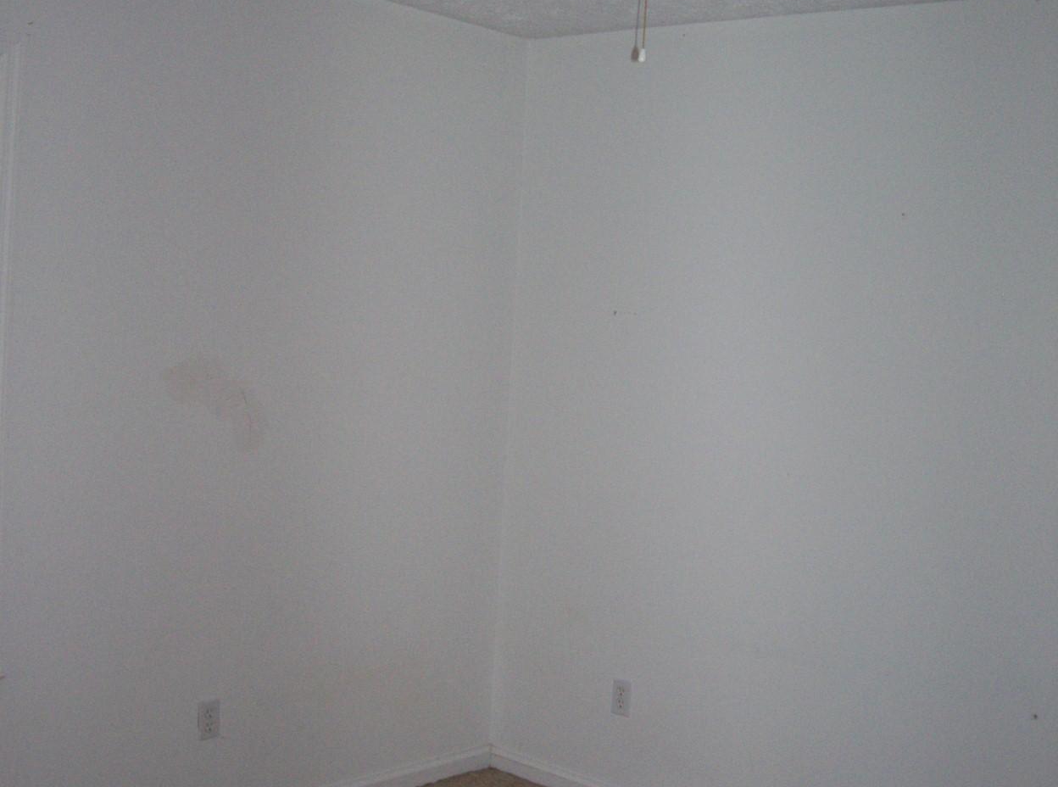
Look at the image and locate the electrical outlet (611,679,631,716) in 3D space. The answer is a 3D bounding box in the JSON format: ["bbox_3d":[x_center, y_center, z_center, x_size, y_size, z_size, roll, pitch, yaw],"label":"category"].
[{"bbox_3d":[0.292,0.968,4.393,0.071,0.114,0.010,6,5,39],"label":"electrical outlet"}]

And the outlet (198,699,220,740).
[{"bbox_3d":[-0.901,0.923,3.914,0.010,0.114,0.071,7,5,43],"label":"outlet"}]

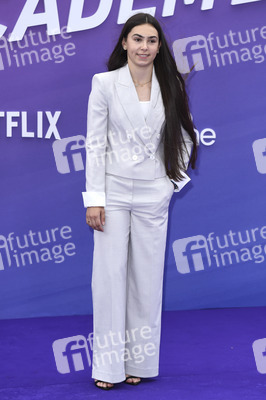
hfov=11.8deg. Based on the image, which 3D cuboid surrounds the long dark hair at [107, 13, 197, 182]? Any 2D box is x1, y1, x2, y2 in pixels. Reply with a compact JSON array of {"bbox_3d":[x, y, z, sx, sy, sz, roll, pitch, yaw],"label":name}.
[{"bbox_3d":[0.083,-0.460,5.780,0.380,0.750,0.280,-1,6,-6],"label":"long dark hair"}]

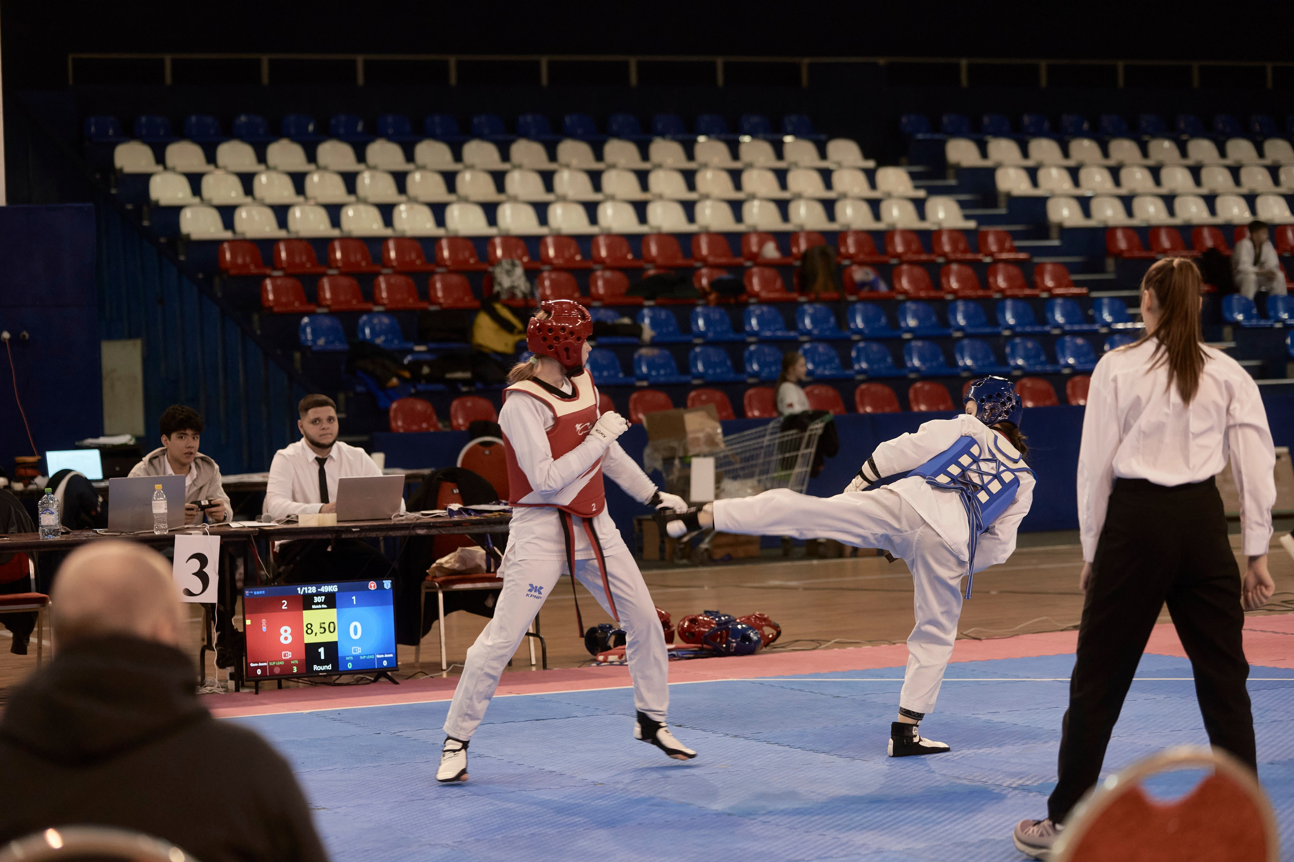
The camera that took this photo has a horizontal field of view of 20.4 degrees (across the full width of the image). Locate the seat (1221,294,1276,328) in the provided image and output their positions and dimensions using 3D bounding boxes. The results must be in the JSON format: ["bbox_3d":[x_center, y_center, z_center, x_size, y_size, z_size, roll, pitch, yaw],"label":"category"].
[{"bbox_3d":[5.127,-1.025,30.622,0.370,0.277,0.350,-2,2,-25],"label":"seat"}]

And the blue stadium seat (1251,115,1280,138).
[{"bbox_3d":[6.889,-3.329,39.235,0.395,0.295,0.360,-2,2,-25],"label":"blue stadium seat"}]

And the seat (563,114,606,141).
[{"bbox_3d":[-0.572,-2.874,34.037,0.370,0.277,0.350,-2,2,-25],"label":"seat"}]

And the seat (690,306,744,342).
[{"bbox_3d":[0.553,-0.845,28.526,0.370,0.290,0.345,-2,2,-25],"label":"seat"}]

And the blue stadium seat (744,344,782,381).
[{"bbox_3d":[0.954,-0.523,27.688,0.420,0.300,0.380,-2,2,-26],"label":"blue stadium seat"}]

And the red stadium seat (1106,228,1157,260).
[{"bbox_3d":[4.575,-1.790,33.885,0.395,0.295,0.360,-2,2,-25],"label":"red stadium seat"}]

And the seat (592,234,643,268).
[{"bbox_3d":[-0.232,-1.592,31.593,0.395,0.295,0.360,-2,2,-25],"label":"seat"}]

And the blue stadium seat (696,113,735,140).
[{"bbox_3d":[0.715,-3.007,35.545,0.405,0.295,0.360,-2,2,-27],"label":"blue stadium seat"}]

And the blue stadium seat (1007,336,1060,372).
[{"bbox_3d":[3.047,-0.599,28.235,0.360,0.285,0.375,-2,2,-25],"label":"blue stadium seat"}]

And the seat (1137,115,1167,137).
[{"bbox_3d":[5.552,-3.275,38.597,0.395,0.295,0.360,-2,2,-25],"label":"seat"}]

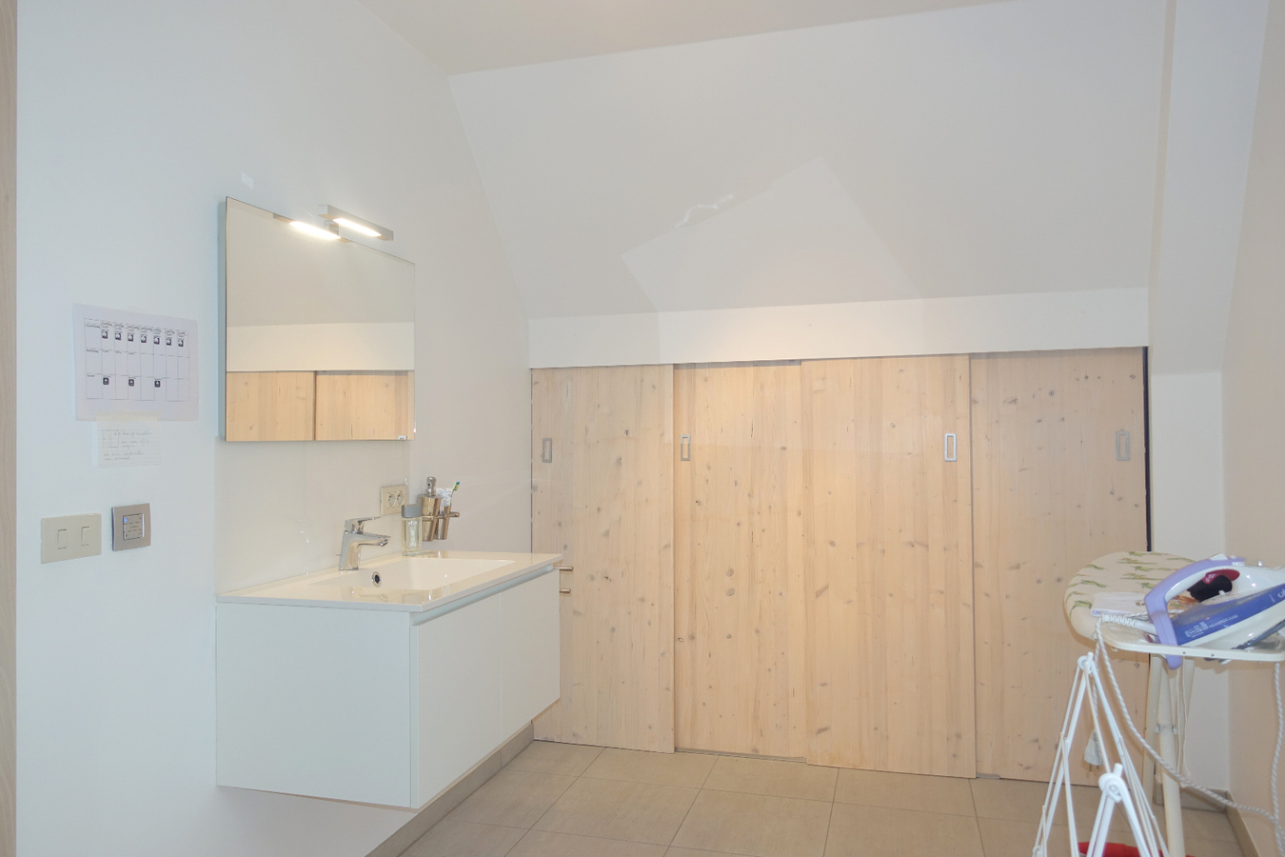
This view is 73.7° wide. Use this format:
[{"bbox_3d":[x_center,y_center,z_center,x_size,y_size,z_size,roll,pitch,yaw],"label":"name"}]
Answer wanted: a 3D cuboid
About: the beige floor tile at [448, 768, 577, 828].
[{"bbox_3d":[-0.446,1.287,2.986,0.319,0.010,0.451,-1,-1,16],"label":"beige floor tile"}]

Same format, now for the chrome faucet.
[{"bbox_3d":[-0.726,0.301,2.243,0.137,0.140,0.044,-1,-1,16],"label":"chrome faucet"}]

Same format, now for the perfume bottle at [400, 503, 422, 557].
[{"bbox_3d":[-0.694,0.306,2.578,0.050,0.151,0.027,0,-1,-36],"label":"perfume bottle"}]

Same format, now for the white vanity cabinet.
[{"bbox_3d":[-0.588,0.585,2.200,0.495,0.402,0.794,-1,-1,16],"label":"white vanity cabinet"}]

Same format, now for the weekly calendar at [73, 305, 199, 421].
[{"bbox_3d":[-0.995,-0.122,1.699,0.003,0.212,0.295,-1,-1,16],"label":"weekly calendar"}]

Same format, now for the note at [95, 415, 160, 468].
[{"bbox_3d":[-1.001,0.026,1.673,0.002,0.100,0.146,-1,-1,16],"label":"note"}]

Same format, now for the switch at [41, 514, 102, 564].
[{"bbox_3d":[-1.032,0.197,1.547,0.008,0.078,0.117,-1,-1,16],"label":"switch"}]

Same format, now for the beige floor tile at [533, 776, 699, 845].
[{"bbox_3d":[-0.072,1.282,2.880,0.455,0.010,0.450,-1,-1,16],"label":"beige floor tile"}]

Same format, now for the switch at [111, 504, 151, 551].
[{"bbox_3d":[-0.996,0.192,1.668,0.010,0.083,0.082,-1,-1,16],"label":"switch"}]

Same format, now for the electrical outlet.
[{"bbox_3d":[-0.742,0.213,2.557,0.011,0.082,0.151,-1,-1,16],"label":"electrical outlet"}]

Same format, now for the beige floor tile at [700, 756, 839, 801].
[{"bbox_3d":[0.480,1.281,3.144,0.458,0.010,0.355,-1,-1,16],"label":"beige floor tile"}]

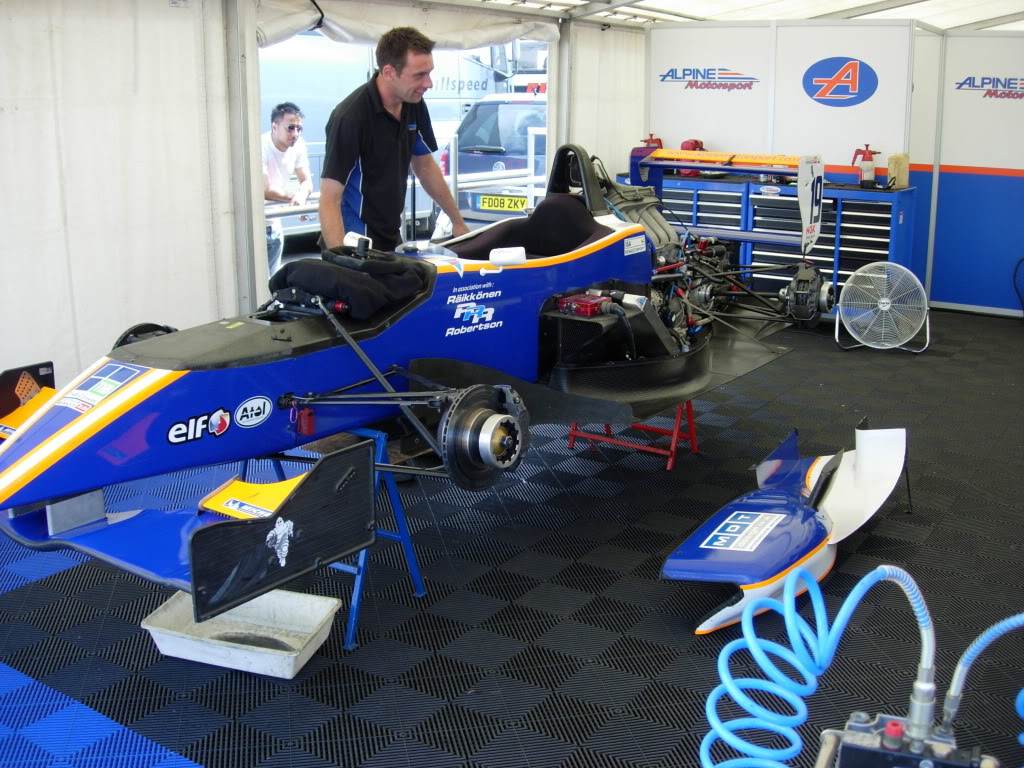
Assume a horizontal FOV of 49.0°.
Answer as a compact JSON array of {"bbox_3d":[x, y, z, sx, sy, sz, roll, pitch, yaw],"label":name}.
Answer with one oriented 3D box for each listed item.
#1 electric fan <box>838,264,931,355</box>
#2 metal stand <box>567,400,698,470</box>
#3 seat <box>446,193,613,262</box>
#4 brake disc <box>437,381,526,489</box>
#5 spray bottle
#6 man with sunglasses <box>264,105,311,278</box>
[{"bbox_3d":[2.346,-0.498,7.130,0.585,0.565,0.220,3,14,11],"label":"electric fan"},{"bbox_3d":[0.540,0.128,5.011,0.540,0.360,0.310,9,17,32],"label":"metal stand"},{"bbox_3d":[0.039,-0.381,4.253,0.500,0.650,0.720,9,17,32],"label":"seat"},{"bbox_3d":[-0.060,0.140,2.886,0.145,0.280,0.295,10,17,34],"label":"brake disc"},{"bbox_3d":[2.343,-1.439,7.430,0.200,0.285,0.110,6,15,21],"label":"spray bottle"},{"bbox_3d":[-1.331,-0.803,6.283,0.500,1.550,0.520,-12,19,-41],"label":"man with sunglasses"}]

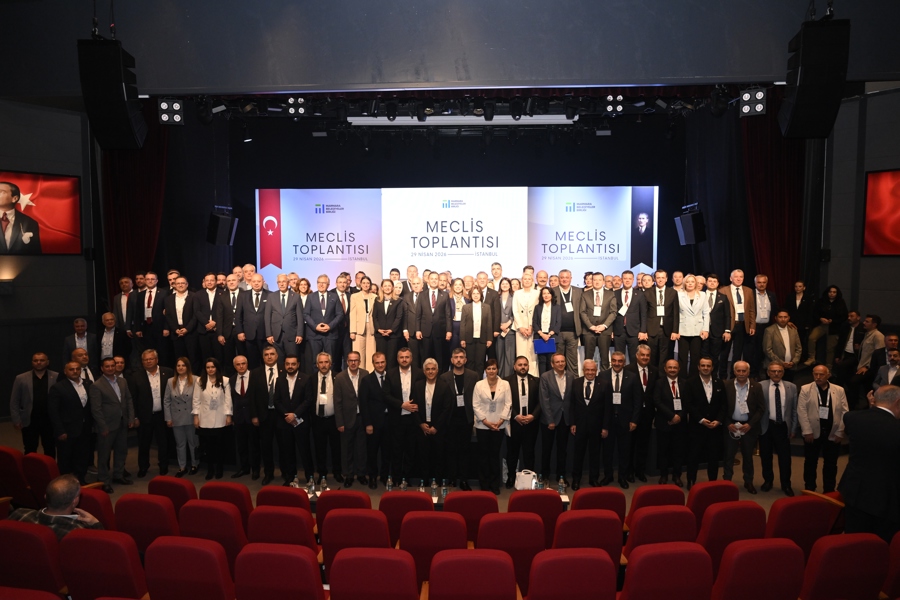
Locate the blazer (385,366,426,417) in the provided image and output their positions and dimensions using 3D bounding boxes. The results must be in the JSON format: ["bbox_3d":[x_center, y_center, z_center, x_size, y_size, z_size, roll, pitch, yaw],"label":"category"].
[{"bbox_3d":[-0.614,1.289,8.100,0.570,0.792,0.380,0,4,-3],"label":"blazer"}]

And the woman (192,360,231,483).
[{"bbox_3d":[-3.159,1.578,7.980,0.520,1.653,0.310,-1,4,-10],"label":"woman"}]

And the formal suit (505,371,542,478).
[{"bbox_3d":[0.974,1.697,7.949,0.560,1.502,0.340,0,4,6],"label":"formal suit"}]

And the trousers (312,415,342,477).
[{"bbox_3d":[-1.643,1.960,8.020,0.410,0.870,0.310,-1,3,-9],"label":"trousers"}]

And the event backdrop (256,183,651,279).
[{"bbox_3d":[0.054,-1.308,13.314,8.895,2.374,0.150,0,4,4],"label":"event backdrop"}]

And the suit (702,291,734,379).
[{"bbox_3d":[4.544,0.537,10.217,0.570,1.433,0.330,1,4,20],"label":"suit"}]

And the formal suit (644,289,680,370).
[{"bbox_3d":[3.445,0.545,9.705,0.560,1.528,0.320,1,4,15],"label":"formal suit"}]

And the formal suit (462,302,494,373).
[{"bbox_3d":[0.468,0.681,9.812,0.530,1.283,0.310,0,3,2],"label":"formal suit"}]

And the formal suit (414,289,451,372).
[{"bbox_3d":[-0.270,0.552,9.755,0.580,1.528,0.330,0,3,-1],"label":"formal suit"}]

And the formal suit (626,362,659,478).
[{"bbox_3d":[2.566,1.625,8.035,0.500,1.589,0.320,0,3,8],"label":"formal suit"}]

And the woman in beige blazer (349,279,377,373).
[{"bbox_3d":[-1.355,0.486,9.400,0.470,1.716,0.320,-1,4,-20],"label":"woman in beige blazer"}]

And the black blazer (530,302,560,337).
[{"bbox_3d":[1.448,0.302,9.050,0.440,0.560,0.310,1,4,9],"label":"black blazer"}]

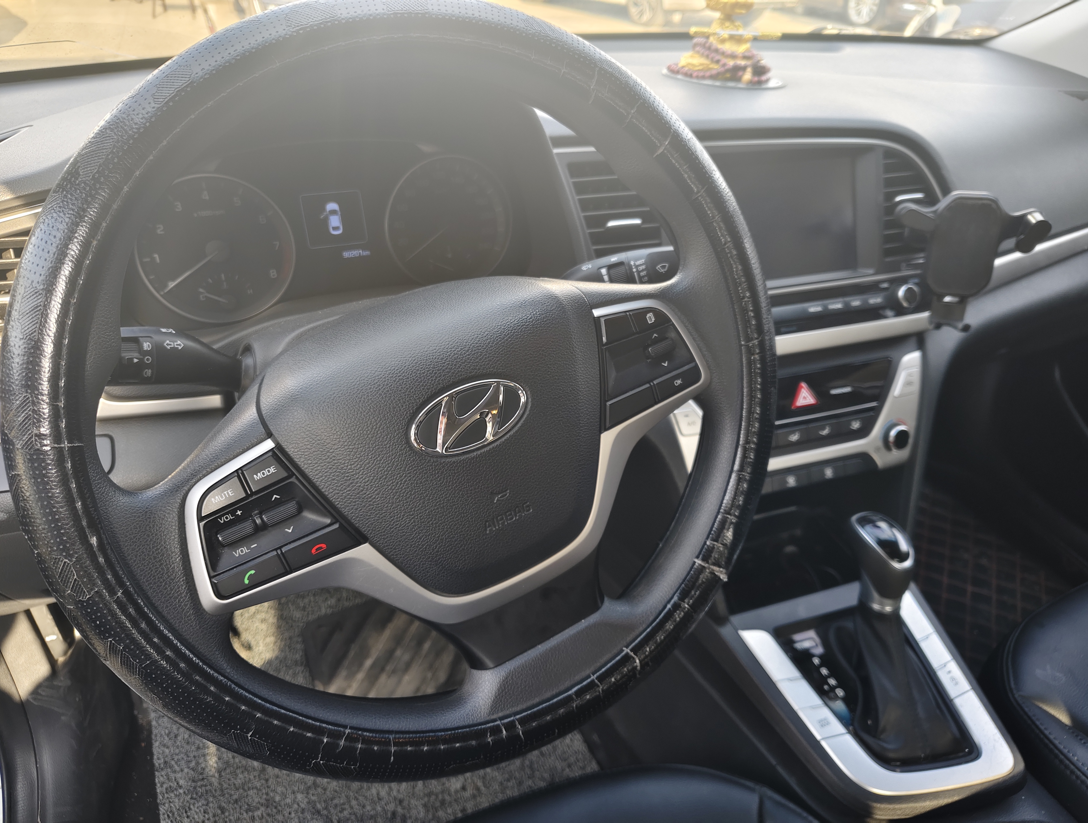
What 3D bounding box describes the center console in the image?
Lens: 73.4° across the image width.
[{"bbox_3d":[0.268,0.040,0.627,0.410,0.465,0.460,-9,37,-21],"label":"center console"}]

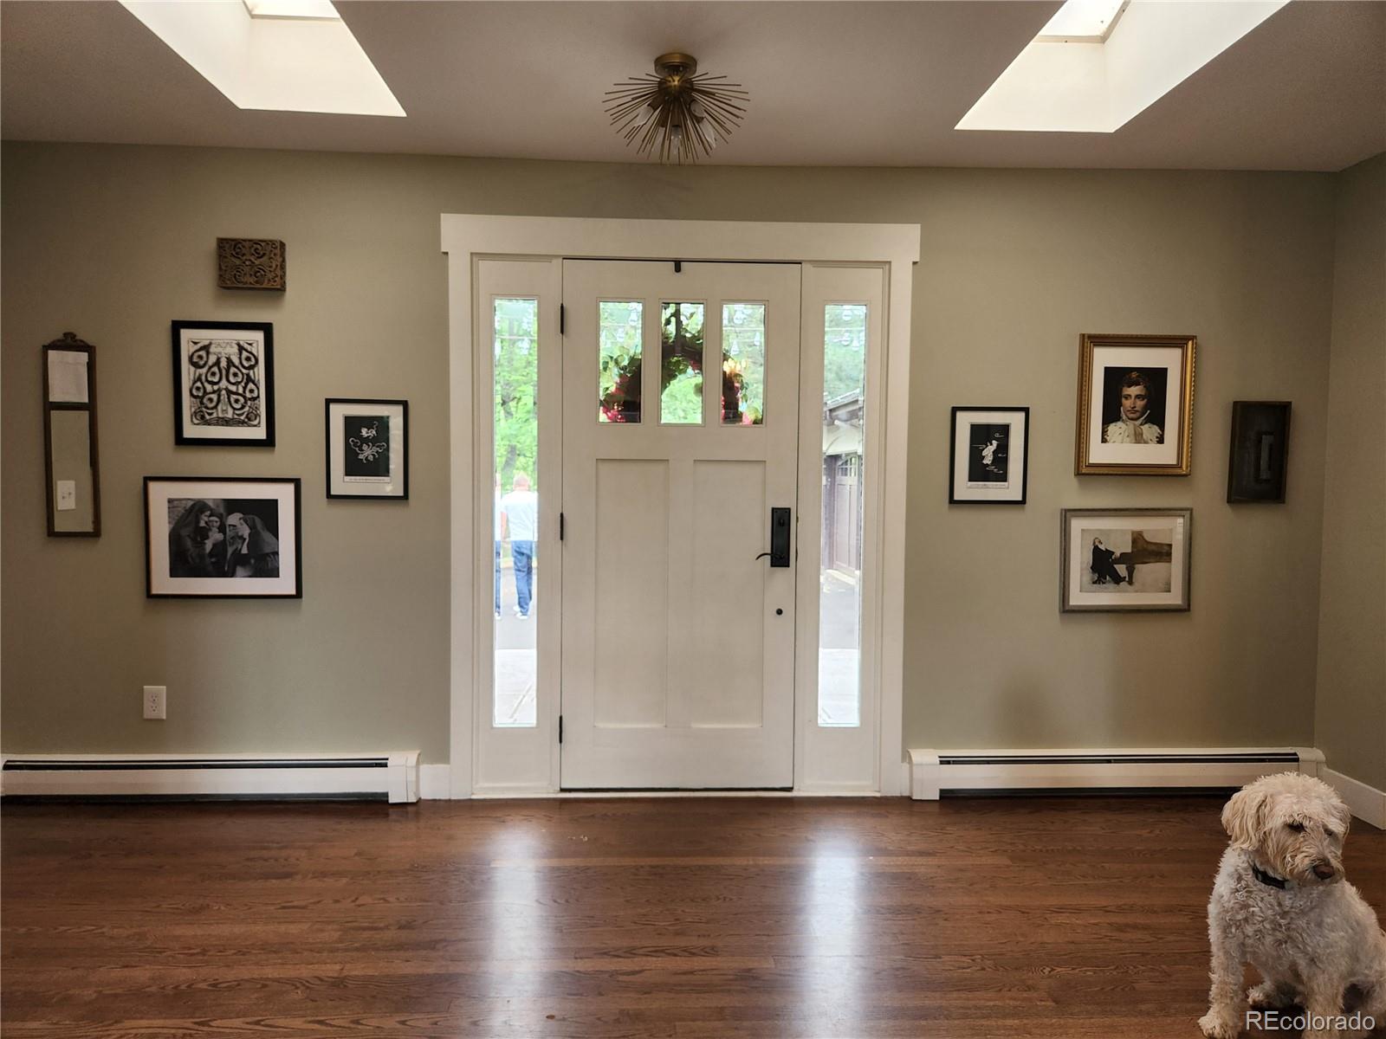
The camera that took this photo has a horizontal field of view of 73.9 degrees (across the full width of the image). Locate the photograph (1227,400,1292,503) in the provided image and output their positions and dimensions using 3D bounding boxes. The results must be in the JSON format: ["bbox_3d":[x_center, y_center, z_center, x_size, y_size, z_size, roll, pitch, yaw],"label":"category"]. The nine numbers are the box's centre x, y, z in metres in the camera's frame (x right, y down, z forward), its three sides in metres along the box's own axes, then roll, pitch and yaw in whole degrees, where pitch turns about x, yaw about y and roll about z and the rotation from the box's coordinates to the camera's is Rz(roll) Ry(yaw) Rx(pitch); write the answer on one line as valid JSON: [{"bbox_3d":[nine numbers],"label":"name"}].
[{"bbox_3d":[2.225,-0.260,3.616,0.209,0.398,0.040,0,3,-2],"label":"photograph"}]

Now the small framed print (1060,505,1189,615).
[{"bbox_3d":[1.703,0.161,3.620,0.512,0.406,0.025,0,3,-2],"label":"small framed print"}]

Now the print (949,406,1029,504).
[{"bbox_3d":[1.145,-0.245,3.569,0.302,0.373,0.022,0,3,-3],"label":"print"}]

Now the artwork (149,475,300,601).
[{"bbox_3d":[-1.764,0.071,3.467,0.563,0.452,0.025,0,3,-2],"label":"artwork"}]

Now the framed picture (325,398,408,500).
[{"bbox_3d":[-1.228,-0.262,3.477,0.299,0.375,0.020,0,3,-2],"label":"framed picture"}]

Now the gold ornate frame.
[{"bbox_3d":[1.726,-0.443,3.591,0.447,0.542,0.030,0,3,-2],"label":"gold ornate frame"}]

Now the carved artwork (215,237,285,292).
[{"bbox_3d":[-1.634,-0.944,3.414,0.227,0.170,0.050,0,3,-2],"label":"carved artwork"}]

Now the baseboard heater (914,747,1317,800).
[{"bbox_3d":[1.667,1.006,3.633,1.639,0.186,0.070,0,3,-2],"label":"baseboard heater"}]

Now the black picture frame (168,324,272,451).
[{"bbox_3d":[-1.752,-0.504,3.444,0.358,0.460,0.020,0,3,-2],"label":"black picture frame"}]

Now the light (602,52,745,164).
[{"bbox_3d":[-0.049,-1.169,2.640,0.417,0.273,0.417,0,3,-2],"label":"light"}]

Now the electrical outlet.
[{"bbox_3d":[-2.038,0.696,3.492,0.079,0.124,0.007,0,3,-2],"label":"electrical outlet"}]

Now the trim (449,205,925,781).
[{"bbox_3d":[-0.045,-0.019,3.531,1.805,2.217,0.035,0,3,-2],"label":"trim"}]

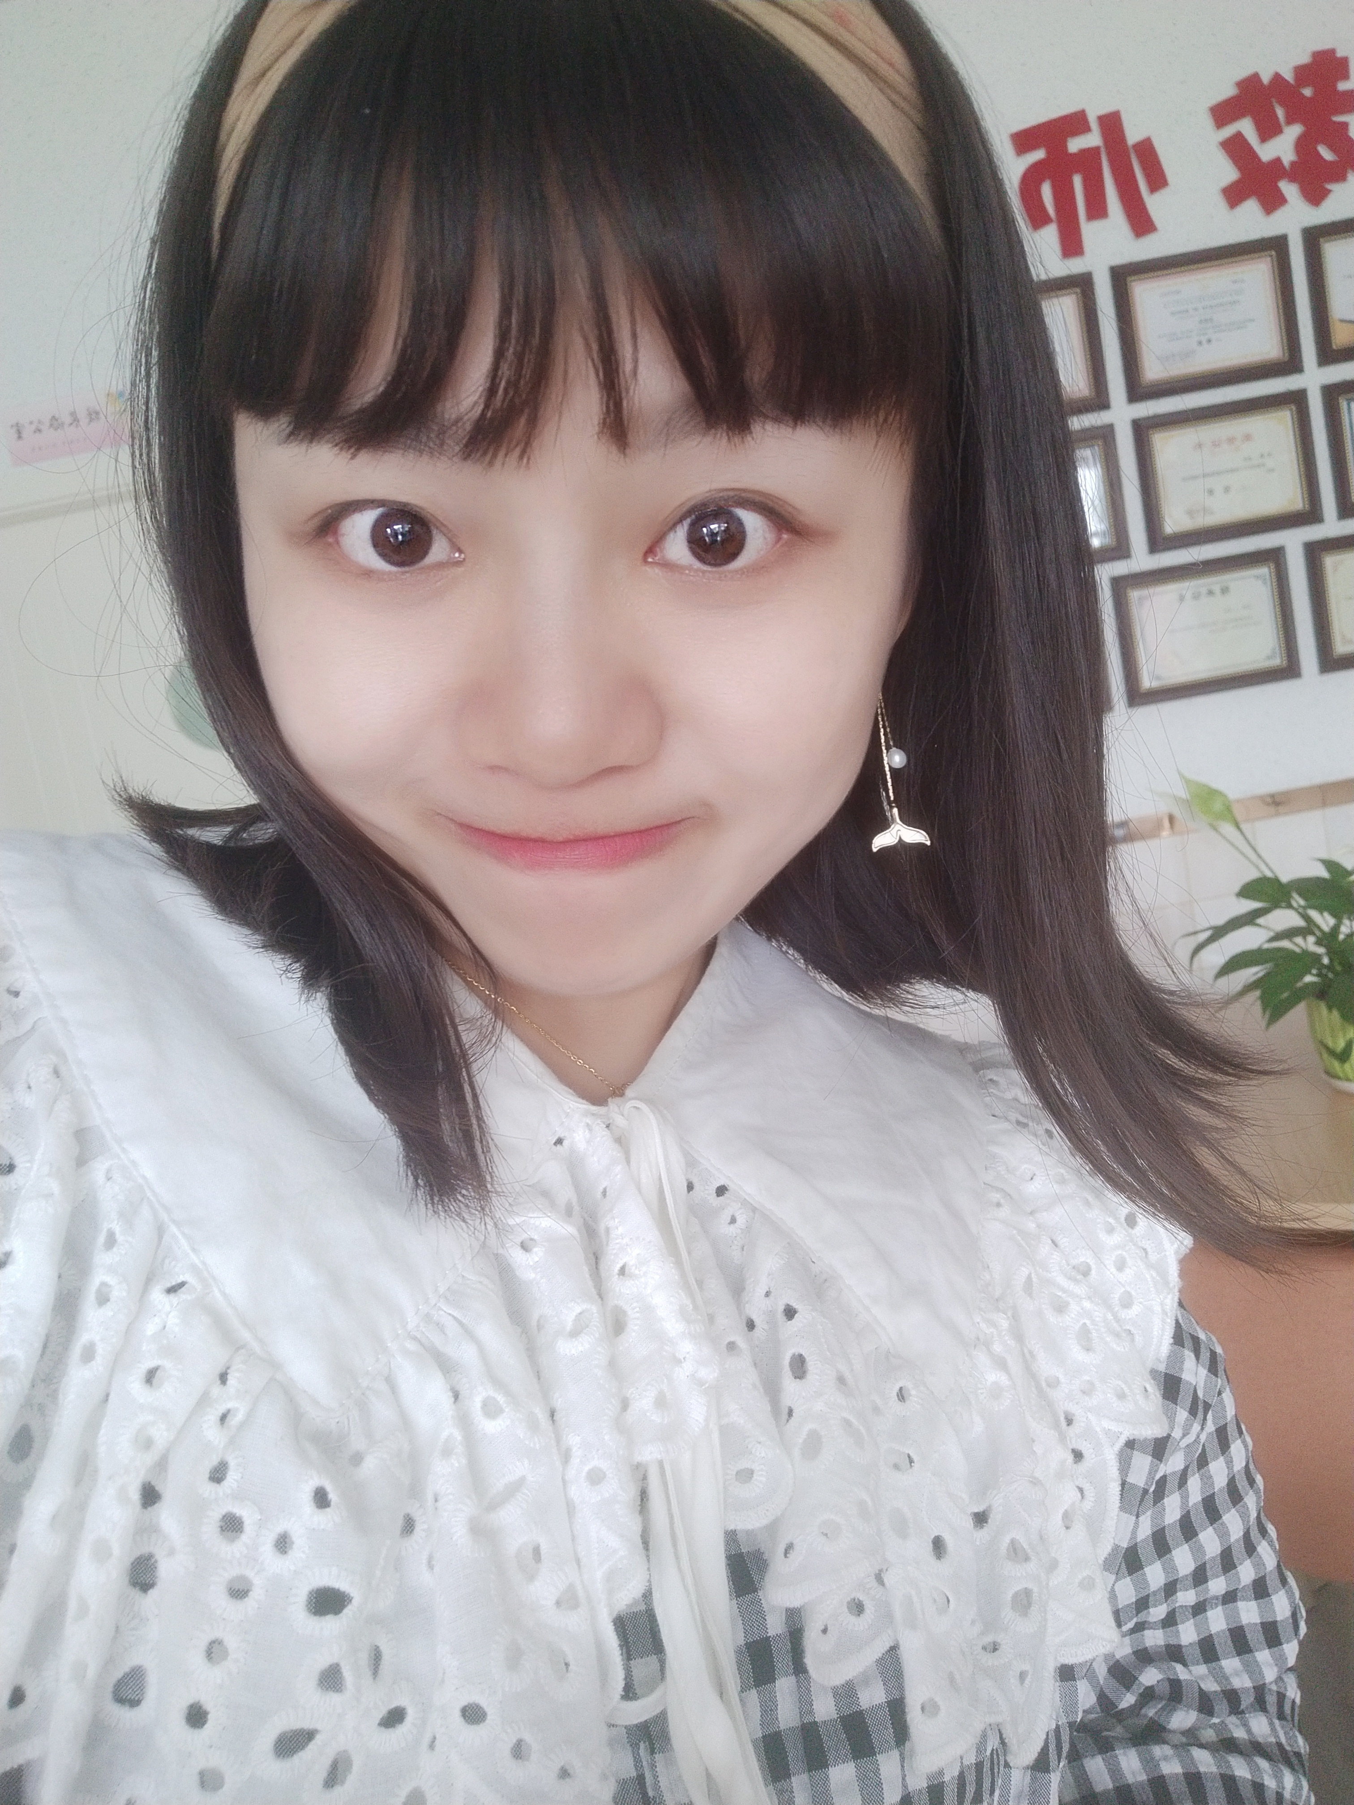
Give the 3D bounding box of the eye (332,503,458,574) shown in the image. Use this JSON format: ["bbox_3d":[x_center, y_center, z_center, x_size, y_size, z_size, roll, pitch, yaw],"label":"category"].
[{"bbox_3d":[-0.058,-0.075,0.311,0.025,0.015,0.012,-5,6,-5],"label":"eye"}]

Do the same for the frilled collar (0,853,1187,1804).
[{"bbox_3d":[-0.027,0.106,0.483,0.366,0.243,0.225,1,6,-10],"label":"frilled collar"}]

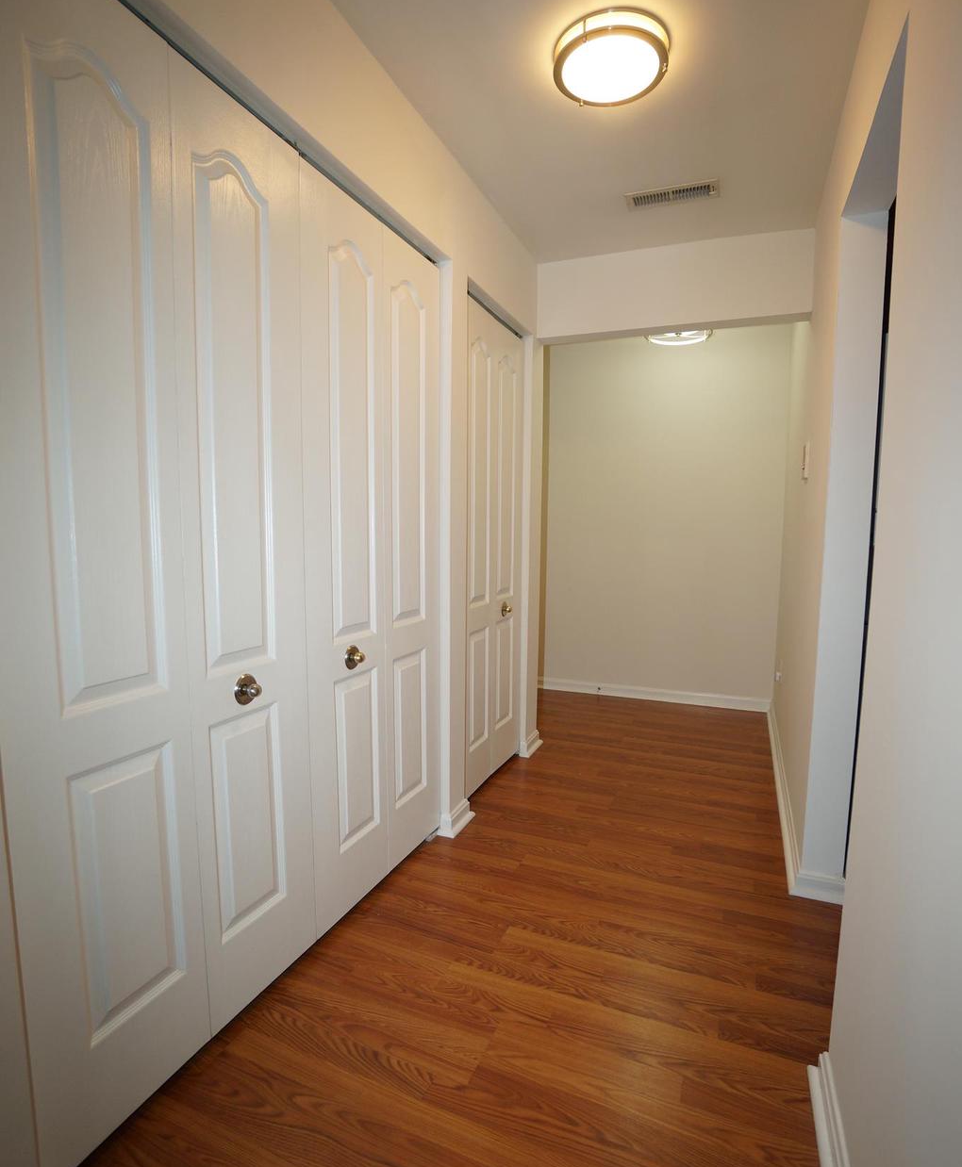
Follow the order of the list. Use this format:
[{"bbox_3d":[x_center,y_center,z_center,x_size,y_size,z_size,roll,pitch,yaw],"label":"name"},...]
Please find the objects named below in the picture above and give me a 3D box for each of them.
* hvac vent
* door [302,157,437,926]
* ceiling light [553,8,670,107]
[{"bbox_3d":[0.734,-1.479,2.313,0.338,0.015,0.126,3,6,23],"label":"hvac vent"},{"bbox_3d":[-0.312,-0.064,1.896,0.040,2.027,0.722,3,6,23],"label":"door"},{"bbox_3d":[0.348,-1.387,1.613,0.300,0.069,0.300,0,5,0],"label":"ceiling light"}]

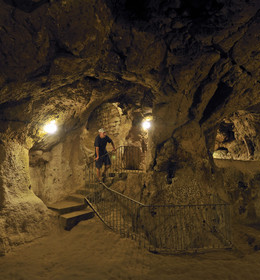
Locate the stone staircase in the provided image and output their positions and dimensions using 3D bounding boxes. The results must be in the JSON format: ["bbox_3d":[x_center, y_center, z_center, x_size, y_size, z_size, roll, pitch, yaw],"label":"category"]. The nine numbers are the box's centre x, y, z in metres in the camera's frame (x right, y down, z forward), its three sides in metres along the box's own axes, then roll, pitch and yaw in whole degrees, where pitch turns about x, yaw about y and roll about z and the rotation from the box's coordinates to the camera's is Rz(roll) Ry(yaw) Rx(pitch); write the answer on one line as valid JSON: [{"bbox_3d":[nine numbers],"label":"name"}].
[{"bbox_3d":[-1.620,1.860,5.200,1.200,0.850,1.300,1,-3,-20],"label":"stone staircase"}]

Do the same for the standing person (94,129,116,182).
[{"bbox_3d":[-0.770,0.480,5.850,0.650,1.680,0.450,2,-3,-27],"label":"standing person"}]

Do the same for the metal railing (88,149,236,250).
[{"bbox_3d":[0.450,1.270,5.150,3.300,2.100,2.800,0,-3,-3],"label":"metal railing"}]

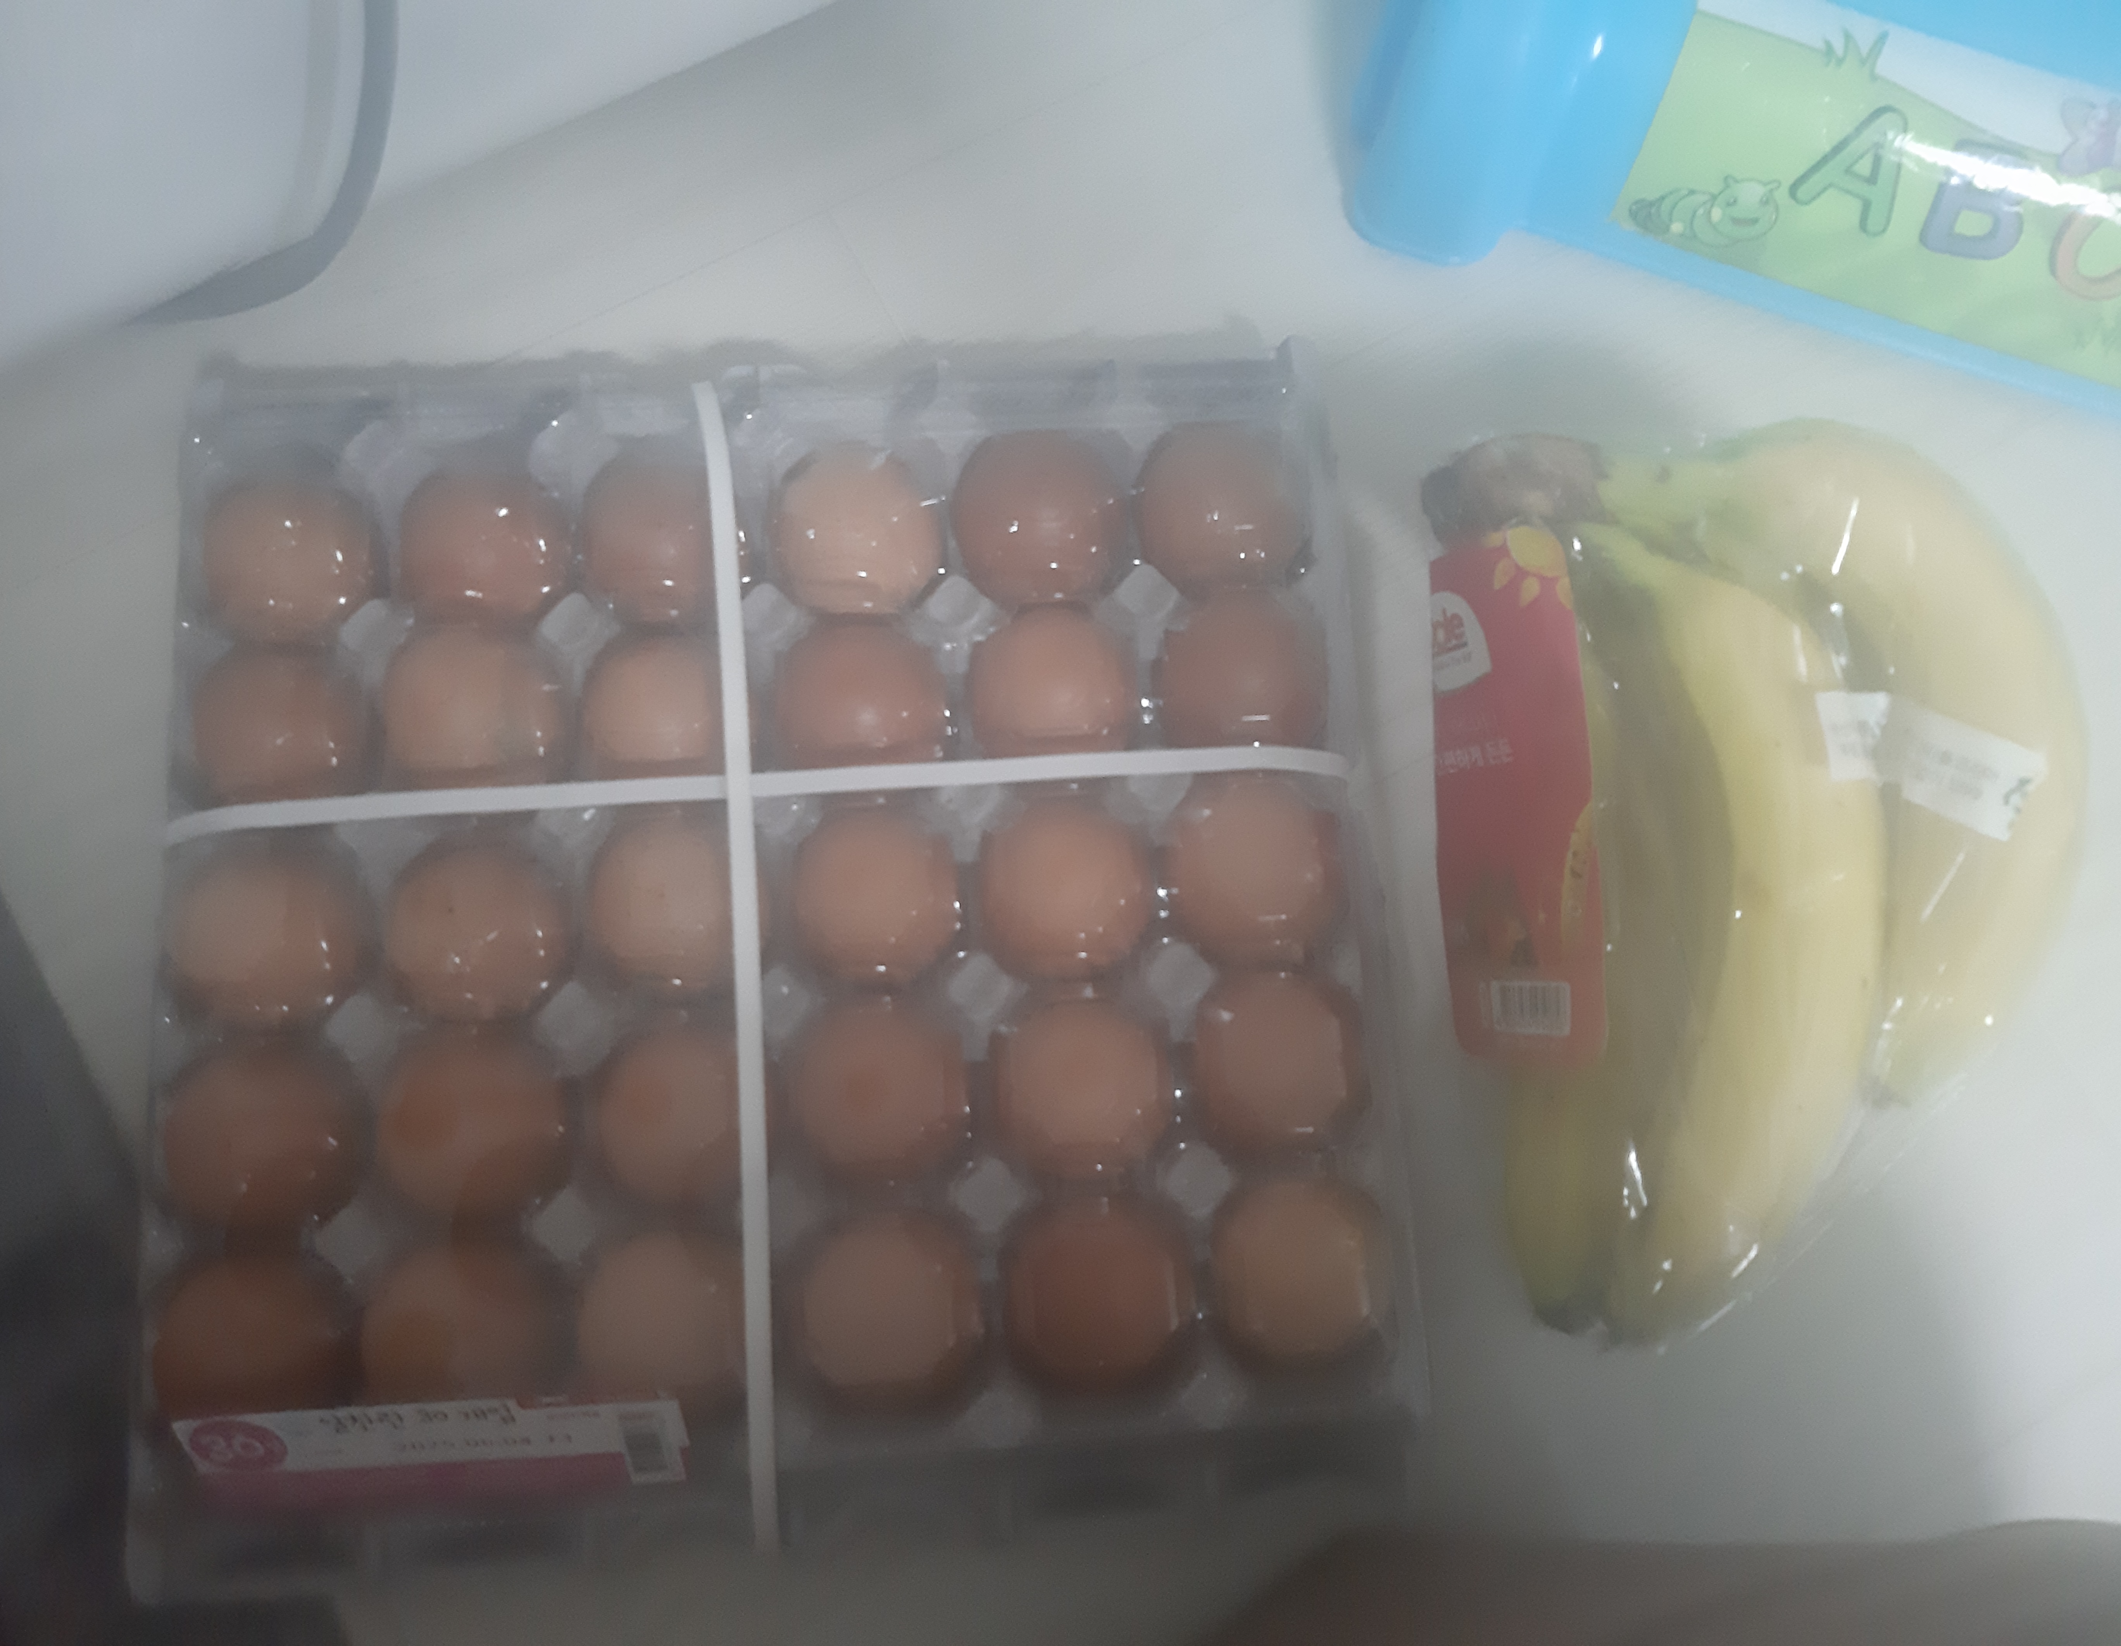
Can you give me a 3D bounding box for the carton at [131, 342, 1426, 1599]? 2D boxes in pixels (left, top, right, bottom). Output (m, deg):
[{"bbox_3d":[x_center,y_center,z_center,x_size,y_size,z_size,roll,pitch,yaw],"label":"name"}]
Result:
[{"bbox_3d":[-0.070,0.019,0.417,0.298,0.068,0.288,-4,76,-2],"label":"carton"}]

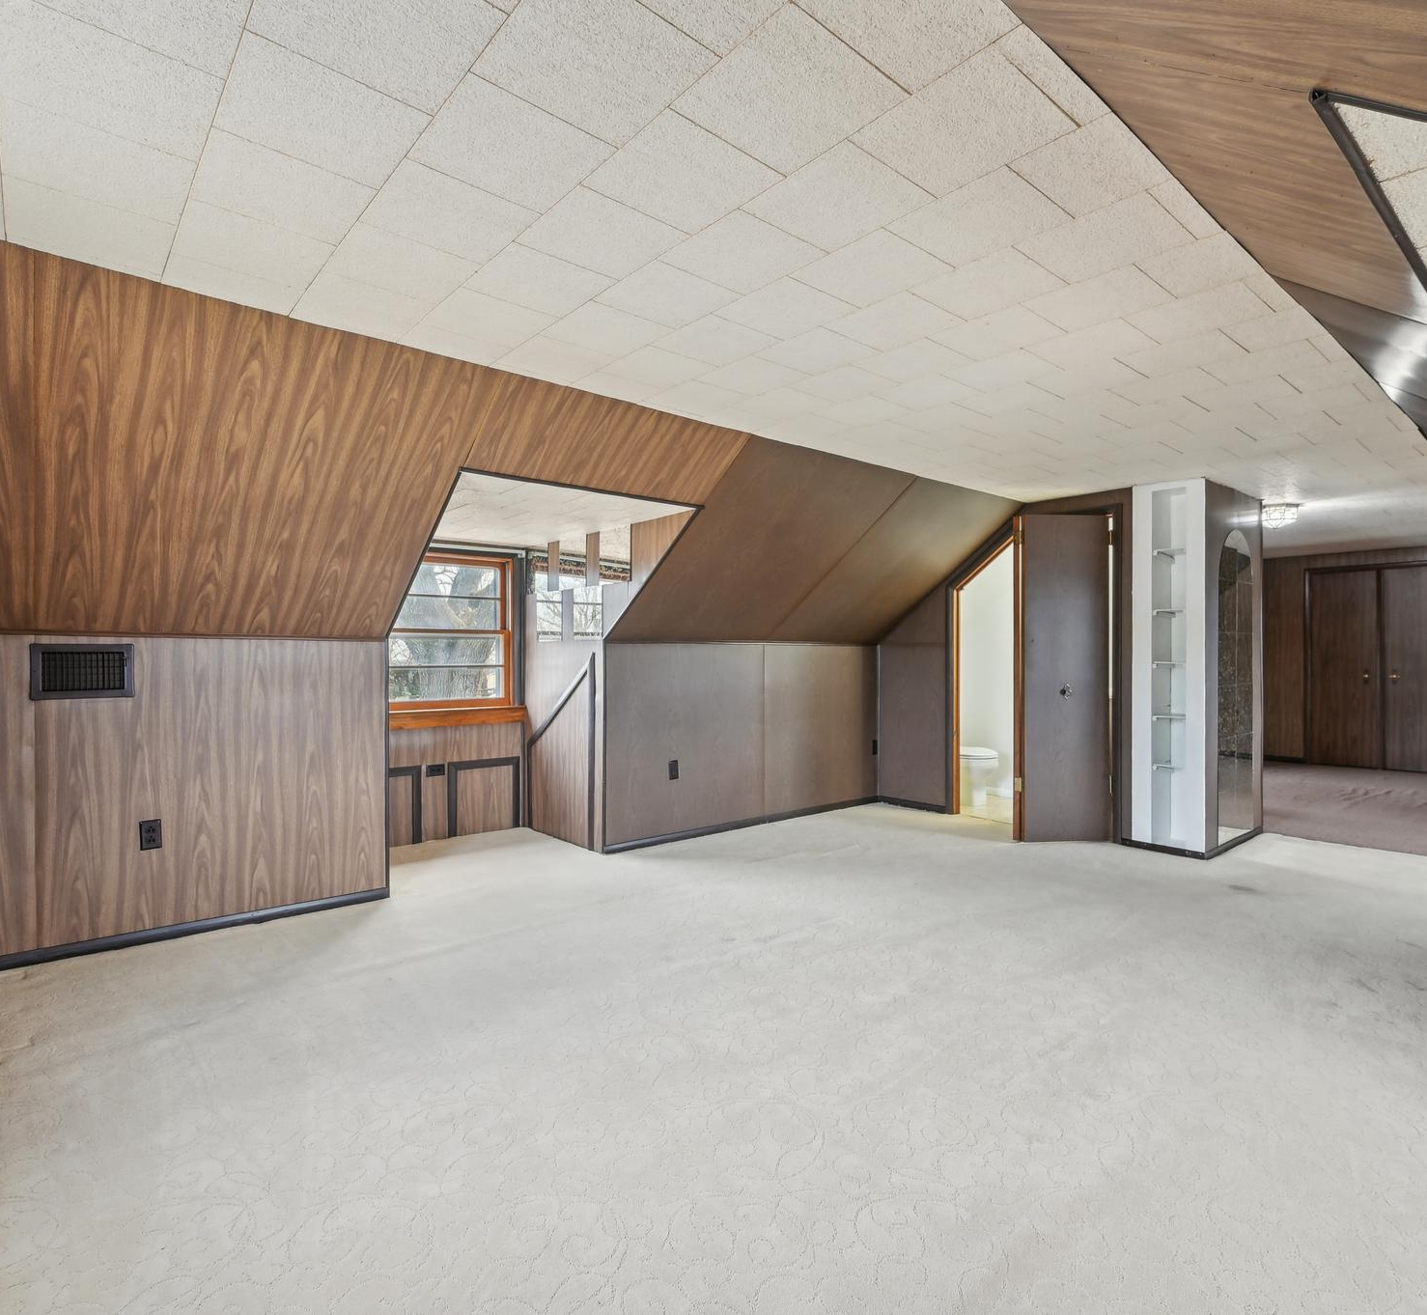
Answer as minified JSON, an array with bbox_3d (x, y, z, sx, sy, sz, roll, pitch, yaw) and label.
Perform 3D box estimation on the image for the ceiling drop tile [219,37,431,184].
[{"bbox_3d":[-0.729,-1.008,1.435,0.306,0.018,0.304,0,0,-41],"label":"ceiling drop tile"}]

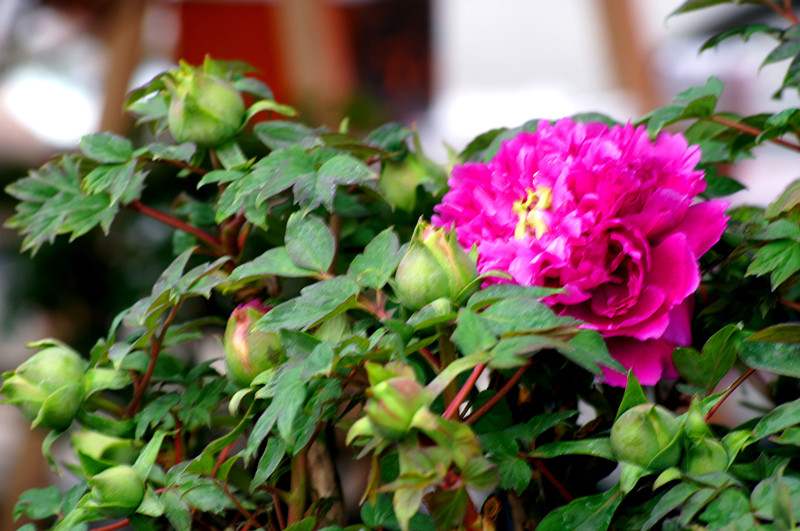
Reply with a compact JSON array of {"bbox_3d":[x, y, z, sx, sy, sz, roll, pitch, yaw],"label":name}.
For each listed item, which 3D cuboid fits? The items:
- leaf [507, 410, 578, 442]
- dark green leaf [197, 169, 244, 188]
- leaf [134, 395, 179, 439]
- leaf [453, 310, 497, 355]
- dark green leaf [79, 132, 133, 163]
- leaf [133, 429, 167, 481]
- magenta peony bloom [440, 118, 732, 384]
[{"bbox_3d":[0.077,0.087,2.150,0.041,0.009,0.024,-24,33,17],"label":"leaf"},{"bbox_3d":[-0.094,-0.046,2.100,0.025,0.006,0.017,-9,32,-15],"label":"dark green leaf"},{"bbox_3d":[-0.130,0.081,2.140,0.022,0.009,0.034,26,59,31],"label":"leaf"},{"bbox_3d":[0.038,0.034,2.020,0.022,0.026,0.007,-21,-15,-2],"label":"leaf"},{"bbox_3d":[-0.160,-0.064,2.170,0.030,0.007,0.023,14,43,-15],"label":"dark green leaf"},{"bbox_3d":[-0.129,0.099,2.070,0.011,0.028,0.006,17,-7,37],"label":"leaf"},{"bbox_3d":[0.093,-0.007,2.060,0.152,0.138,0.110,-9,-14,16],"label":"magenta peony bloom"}]

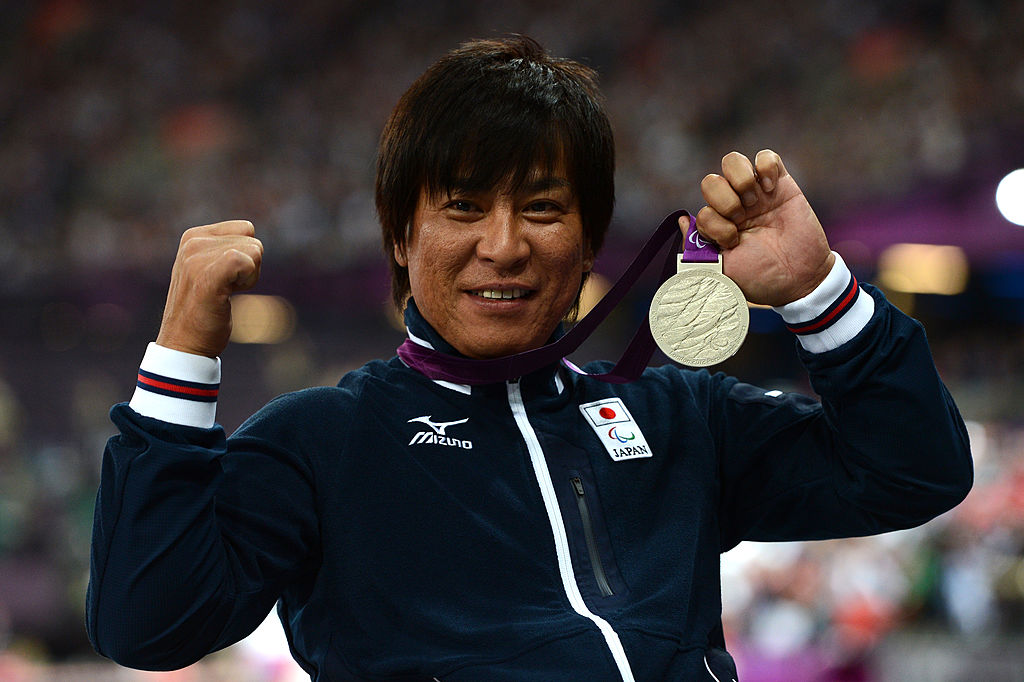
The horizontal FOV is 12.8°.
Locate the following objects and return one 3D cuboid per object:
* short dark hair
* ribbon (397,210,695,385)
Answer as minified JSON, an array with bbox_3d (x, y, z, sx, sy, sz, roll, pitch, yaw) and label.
[{"bbox_3d":[-0.014,-0.146,3.930,0.205,0.237,0.235,0,0,-5],"label":"short dark hair"},{"bbox_3d":[0.029,-0.037,3.900,0.254,0.149,0.170,0,0,0],"label":"ribbon"}]

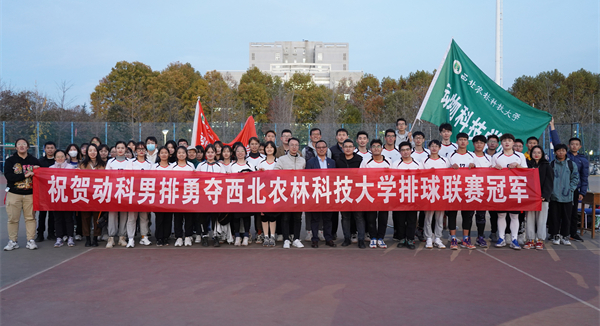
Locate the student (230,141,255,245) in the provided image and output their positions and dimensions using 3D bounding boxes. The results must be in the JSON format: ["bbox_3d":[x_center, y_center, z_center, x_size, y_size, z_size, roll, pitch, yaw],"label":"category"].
[{"bbox_3d":[-0.924,0.515,8.035,0.430,1.618,0.380,0,1,-5],"label":"student"}]

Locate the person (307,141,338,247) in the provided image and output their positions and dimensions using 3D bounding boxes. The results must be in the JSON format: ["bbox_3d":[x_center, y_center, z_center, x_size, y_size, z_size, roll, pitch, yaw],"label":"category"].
[{"bbox_3d":[0.353,0.488,8.085,0.540,1.711,0.380,0,1,0],"label":"person"}]

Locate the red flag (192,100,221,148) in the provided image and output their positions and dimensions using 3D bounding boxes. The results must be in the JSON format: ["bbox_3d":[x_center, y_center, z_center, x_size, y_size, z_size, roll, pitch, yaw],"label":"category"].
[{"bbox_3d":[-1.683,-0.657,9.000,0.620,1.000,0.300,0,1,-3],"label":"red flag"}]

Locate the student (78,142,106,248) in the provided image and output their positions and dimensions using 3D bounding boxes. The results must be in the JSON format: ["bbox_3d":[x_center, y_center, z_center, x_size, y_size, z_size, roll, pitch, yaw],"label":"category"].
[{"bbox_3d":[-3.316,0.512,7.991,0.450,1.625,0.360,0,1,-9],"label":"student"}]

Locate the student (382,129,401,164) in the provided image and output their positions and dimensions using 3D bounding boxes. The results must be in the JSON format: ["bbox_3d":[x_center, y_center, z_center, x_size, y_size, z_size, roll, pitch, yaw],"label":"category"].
[{"bbox_3d":[1.546,0.380,8.450,0.480,1.893,0.330,0,0,3],"label":"student"}]

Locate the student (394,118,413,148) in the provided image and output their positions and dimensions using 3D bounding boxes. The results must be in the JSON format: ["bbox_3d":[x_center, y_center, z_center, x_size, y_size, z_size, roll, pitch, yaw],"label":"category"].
[{"bbox_3d":[1.904,0.042,9.200,0.500,1.740,0.360,0,0,3],"label":"student"}]

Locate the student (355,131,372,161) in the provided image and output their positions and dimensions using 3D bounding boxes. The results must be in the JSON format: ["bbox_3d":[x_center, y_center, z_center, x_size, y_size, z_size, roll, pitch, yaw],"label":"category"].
[{"bbox_3d":[1.067,0.401,8.400,0.480,1.853,0.330,0,0,2],"label":"student"}]

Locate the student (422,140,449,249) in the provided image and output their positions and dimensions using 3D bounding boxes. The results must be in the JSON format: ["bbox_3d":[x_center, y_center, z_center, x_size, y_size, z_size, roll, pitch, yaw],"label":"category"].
[{"bbox_3d":[2.143,0.487,7.850,0.470,1.686,0.330,0,0,5],"label":"student"}]

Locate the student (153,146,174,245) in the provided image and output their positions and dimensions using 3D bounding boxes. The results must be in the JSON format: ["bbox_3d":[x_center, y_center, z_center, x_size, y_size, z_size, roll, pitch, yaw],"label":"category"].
[{"bbox_3d":[-2.206,0.532,8.090,0.460,1.593,0.360,0,1,-3],"label":"student"}]

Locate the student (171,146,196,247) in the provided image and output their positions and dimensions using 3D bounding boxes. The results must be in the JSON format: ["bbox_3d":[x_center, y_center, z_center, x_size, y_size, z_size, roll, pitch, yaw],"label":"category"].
[{"bbox_3d":[-1.854,0.529,7.991,0.430,1.591,0.380,0,1,-6],"label":"student"}]

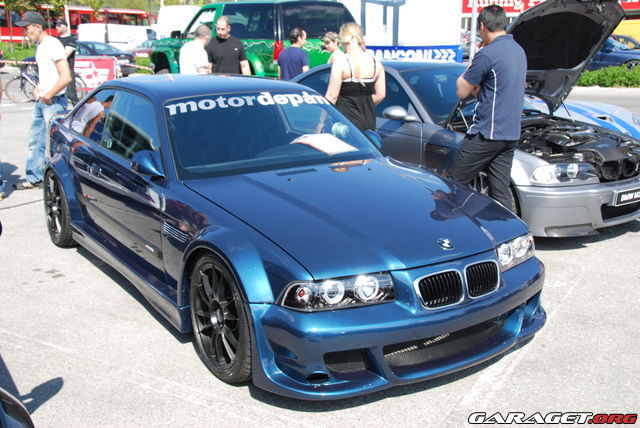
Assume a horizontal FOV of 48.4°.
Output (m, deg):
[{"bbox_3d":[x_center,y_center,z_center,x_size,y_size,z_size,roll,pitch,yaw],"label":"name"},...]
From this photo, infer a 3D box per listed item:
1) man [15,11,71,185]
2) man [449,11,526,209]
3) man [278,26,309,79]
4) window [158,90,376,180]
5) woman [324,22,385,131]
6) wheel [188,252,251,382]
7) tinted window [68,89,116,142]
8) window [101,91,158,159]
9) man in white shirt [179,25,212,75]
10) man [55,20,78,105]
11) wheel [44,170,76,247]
[{"bbox_3d":[-2.885,-1.136,7.410,0.540,1.830,0.480,-5,15,-22],"label":"man"},{"bbox_3d":[1.156,-0.495,4.995,0.460,1.830,0.480,11,17,36],"label":"man"},{"bbox_3d":[-0.332,-1.436,8.912,0.500,1.730,0.360,11,17,36],"label":"man"},{"bbox_3d":[-0.272,-0.492,4.308,1.400,0.110,0.690,-9,52,-33],"label":"window"},{"bbox_3d":[0.278,-0.633,5.761,0.490,1.710,0.340,-1,14,-7],"label":"woman"},{"bbox_3d":[-0.385,0.492,3.454,0.230,0.635,0.635,-9,17,-33],"label":"wheel"},{"bbox_3d":[-1.647,-0.734,5.144,0.060,0.390,0.750,15,3,-37],"label":"tinted window"},{"bbox_3d":[-1.162,-0.545,4.454,0.070,0.450,1.000,15,3,-37],"label":"window"},{"bbox_3d":[-1.415,-1.253,8.118,0.400,1.740,0.500,-10,17,-36],"label":"man in white shirt"},{"bbox_3d":[-4.190,-2.261,11.904,0.420,1.810,0.500,-8,16,-29],"label":"man"},{"bbox_3d":[-1.948,-0.056,5.587,0.230,0.635,0.635,-9,17,-33],"label":"wheel"}]

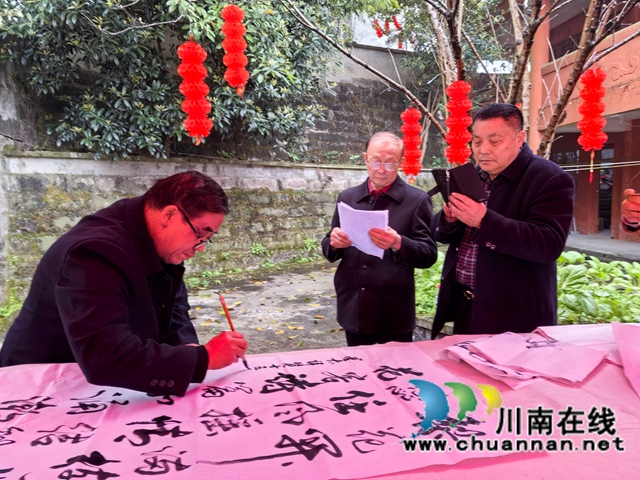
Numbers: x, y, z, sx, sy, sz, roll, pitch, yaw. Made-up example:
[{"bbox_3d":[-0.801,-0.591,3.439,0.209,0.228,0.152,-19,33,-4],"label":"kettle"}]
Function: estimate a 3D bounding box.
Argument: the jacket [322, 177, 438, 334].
[{"bbox_3d":[0.280,0.070,2.360,0.560,0.750,0.410,2,6,22],"label":"jacket"}]

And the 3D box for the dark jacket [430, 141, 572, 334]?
[{"bbox_3d":[0.690,0.035,1.900,0.480,0.800,0.580,-4,7,-38],"label":"dark jacket"}]

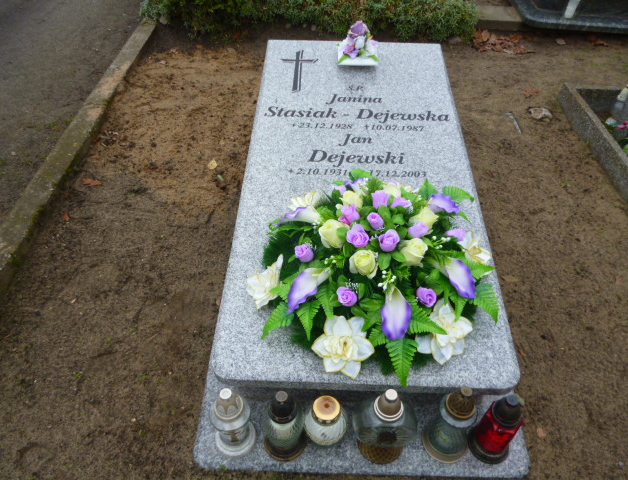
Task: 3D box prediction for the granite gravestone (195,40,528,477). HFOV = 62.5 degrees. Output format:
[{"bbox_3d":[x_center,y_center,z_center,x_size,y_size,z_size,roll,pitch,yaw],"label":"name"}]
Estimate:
[{"bbox_3d":[0.160,-0.160,1.902,0.895,0.424,1.870,2,43,1],"label":"granite gravestone"}]

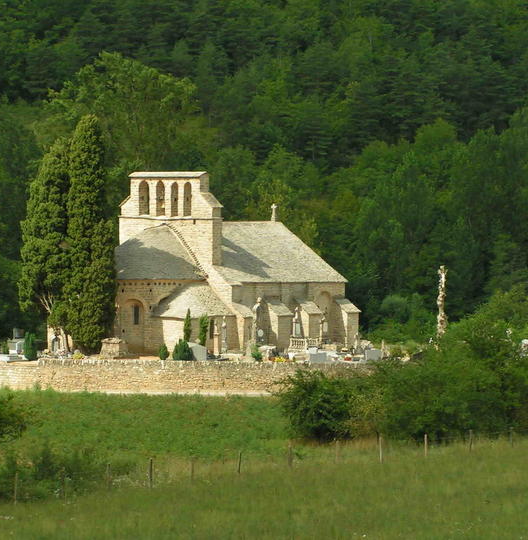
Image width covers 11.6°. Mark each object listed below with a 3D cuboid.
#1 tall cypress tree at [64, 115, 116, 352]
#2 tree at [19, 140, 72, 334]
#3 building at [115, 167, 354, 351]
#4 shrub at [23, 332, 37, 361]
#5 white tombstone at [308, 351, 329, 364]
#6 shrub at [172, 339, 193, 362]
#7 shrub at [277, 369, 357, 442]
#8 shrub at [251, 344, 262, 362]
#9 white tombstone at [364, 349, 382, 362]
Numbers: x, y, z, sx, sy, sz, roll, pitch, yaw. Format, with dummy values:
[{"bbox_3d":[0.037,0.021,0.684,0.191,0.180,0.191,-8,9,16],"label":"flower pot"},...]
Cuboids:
[{"bbox_3d":[-10.450,-2.211,157.500,2.968,14.417,2.968,1,1,0],"label":"tall cypress tree"},{"bbox_3d":[-13.400,-1.671,158.000,3.099,12.640,2.978,1,1,0],"label":"tree"},{"bbox_3d":[-3.151,-0.505,161.495,10.900,10.963,17.900,1,1,33],"label":"building"},{"bbox_3d":[-13.484,4.413,149.500,0.776,1.696,0.776,1,1,0],"label":"shrub"},{"bbox_3d":[3.115,5.048,150.000,1.000,0.923,0.180,1,1,9],"label":"white tombstone"},{"bbox_3d":[-4.629,4.614,149.500,1.208,1.294,1.208,1,1,0],"label":"shrub"},{"bbox_3d":[2.686,6.957,133.000,3.990,3.734,3.785,1,1,0],"label":"shrub"},{"bbox_3d":[-0.431,4.787,149.500,0.690,1.064,0.690,1,1,0],"label":"shrub"},{"bbox_3d":[6.338,4.992,150.500,1.000,0.839,0.180,1,1,9],"label":"white tombstone"}]

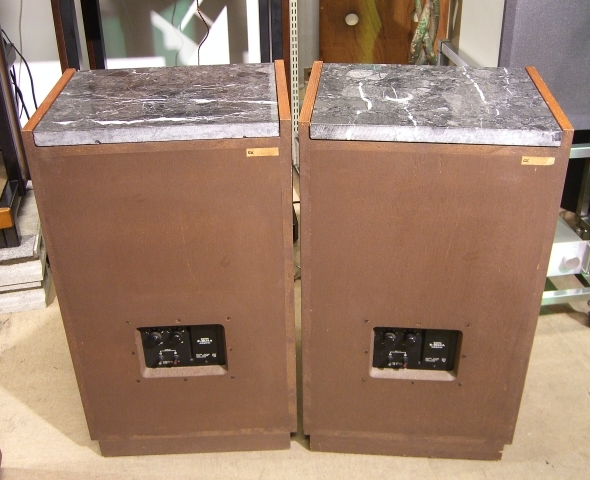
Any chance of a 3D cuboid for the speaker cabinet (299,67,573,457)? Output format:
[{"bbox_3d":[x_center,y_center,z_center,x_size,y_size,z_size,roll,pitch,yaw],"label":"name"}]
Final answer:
[{"bbox_3d":[0.271,0.063,1.612,0.480,0.834,0.362,2,31,5],"label":"speaker cabinet"}]

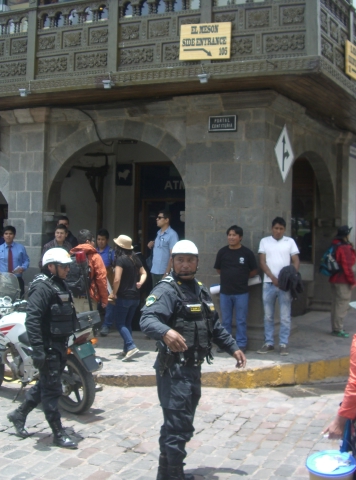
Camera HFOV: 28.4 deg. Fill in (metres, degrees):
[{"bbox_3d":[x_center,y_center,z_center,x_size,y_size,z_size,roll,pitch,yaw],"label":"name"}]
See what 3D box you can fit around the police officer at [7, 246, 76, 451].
[{"bbox_3d":[-1.172,0.928,6.120,0.550,1.730,0.520,2,0,30],"label":"police officer"}]

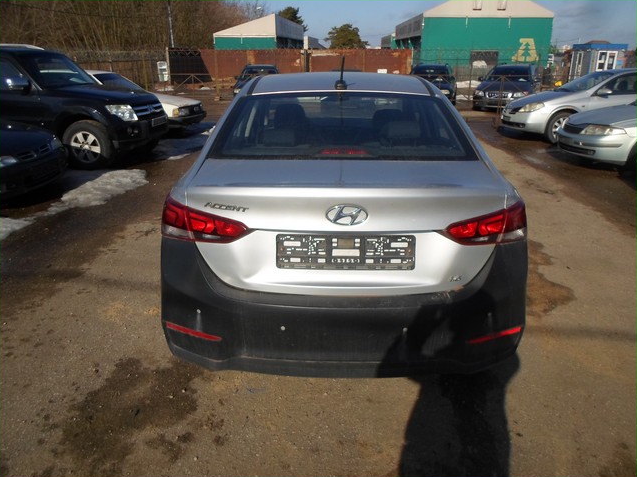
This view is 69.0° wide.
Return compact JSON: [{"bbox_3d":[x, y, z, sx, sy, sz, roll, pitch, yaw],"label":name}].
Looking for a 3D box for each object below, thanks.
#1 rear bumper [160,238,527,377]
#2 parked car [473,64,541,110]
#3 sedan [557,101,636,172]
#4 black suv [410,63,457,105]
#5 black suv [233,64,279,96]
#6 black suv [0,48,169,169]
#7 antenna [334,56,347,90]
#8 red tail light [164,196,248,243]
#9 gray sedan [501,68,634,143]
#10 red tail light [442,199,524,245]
[{"bbox_3d":[0.112,0.290,2.069,1.690,0.550,0.500,1,21,2],"label":"rear bumper"},{"bbox_3d":[6.892,-5.385,16.468,1.860,1.550,4.730,12,23,28],"label":"parked car"},{"bbox_3d":[6.184,-2.018,7.958,4.580,1.440,1.770,-4,21,-11],"label":"sedan"},{"bbox_3d":[4.443,-6.115,18.326,1.850,1.600,4.700,6,21,16],"label":"black suv"},{"bbox_3d":[-2.159,-6.097,18.331,1.820,1.550,4.650,0,21,0],"label":"black suv"},{"bbox_3d":[-4.917,-2.372,8.143,4.850,1.870,1.880,5,21,13],"label":"black suv"},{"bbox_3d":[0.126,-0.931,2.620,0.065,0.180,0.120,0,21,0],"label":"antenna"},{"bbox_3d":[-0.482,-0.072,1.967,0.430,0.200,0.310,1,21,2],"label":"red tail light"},{"bbox_3d":[6.274,-3.224,11.038,4.570,1.480,1.760,-7,22,-17],"label":"gray sedan"},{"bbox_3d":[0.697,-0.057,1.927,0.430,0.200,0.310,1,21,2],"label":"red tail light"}]

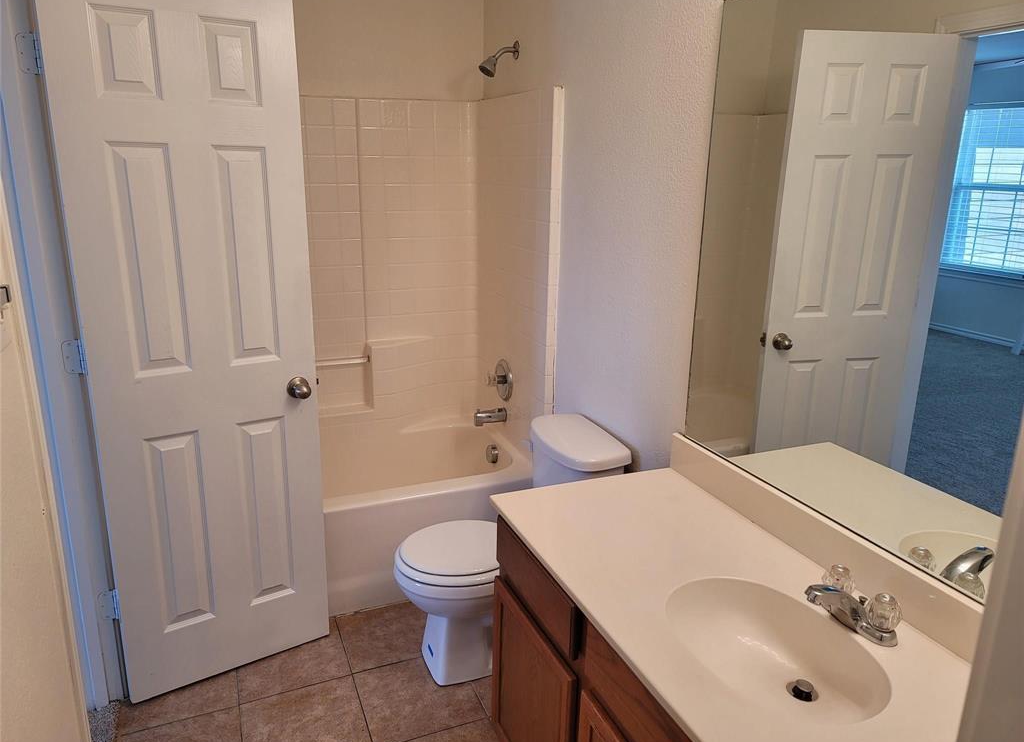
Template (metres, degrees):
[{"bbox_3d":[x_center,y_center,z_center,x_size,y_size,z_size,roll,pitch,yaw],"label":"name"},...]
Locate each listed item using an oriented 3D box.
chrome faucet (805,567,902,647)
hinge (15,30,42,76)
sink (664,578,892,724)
[{"bbox_3d":[0.584,0.413,1.318,0.160,0.090,0.160,-5,16,-21],"label":"chrome faucet"},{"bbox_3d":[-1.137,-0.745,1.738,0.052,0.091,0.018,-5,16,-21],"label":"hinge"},{"bbox_3d":[0.442,0.535,1.300,0.297,0.140,0.426,-5,16,-21],"label":"sink"}]

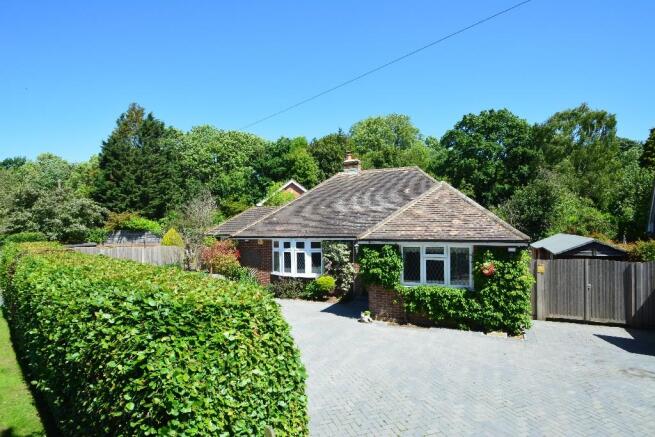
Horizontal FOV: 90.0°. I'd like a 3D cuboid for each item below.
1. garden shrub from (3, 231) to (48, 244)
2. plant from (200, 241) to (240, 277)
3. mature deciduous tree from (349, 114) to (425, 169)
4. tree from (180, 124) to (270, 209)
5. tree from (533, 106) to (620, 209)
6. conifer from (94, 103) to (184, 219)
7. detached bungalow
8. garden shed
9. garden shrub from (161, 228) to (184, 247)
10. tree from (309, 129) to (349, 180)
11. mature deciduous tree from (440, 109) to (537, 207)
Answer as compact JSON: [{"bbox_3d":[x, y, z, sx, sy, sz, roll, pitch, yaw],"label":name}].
[{"bbox_3d":[-21.203,1.991,22.939,3.229,2.300,2.400,0,-2,0],"label":"garden shrub"},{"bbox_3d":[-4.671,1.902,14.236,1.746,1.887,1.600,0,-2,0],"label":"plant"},{"bbox_3d":[7.384,-4.326,41.204,9.512,17.373,9.512,0,-2,0],"label":"mature deciduous tree"},{"bbox_3d":[-10.275,-2.712,33.134,8.663,13.508,8.663,0,-2,0],"label":"tree"},{"bbox_3d":[24.038,-3.584,31.667,8.269,15.134,8.269,0,-2,0],"label":"tree"},{"bbox_3d":[-16.929,-3.270,29.653,8.104,14.346,8.104,0,-2,0],"label":"conifer"},{"bbox_3d":[0.799,0.007,15.566,13.800,6.600,9.900,-1,-2,24],"label":"detached bungalow"},{"bbox_3d":[10.500,2.040,13.830,2.500,2.460,4.000,-1,-2,24],"label":"garden shed"},{"bbox_3d":[-9.936,1.951,20.939,1.538,2.622,1.538,0,-2,0],"label":"garden shrub"},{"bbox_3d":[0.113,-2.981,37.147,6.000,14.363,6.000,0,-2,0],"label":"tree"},{"bbox_3d":[15.235,-3.222,31.152,9.084,14.369,9.084,0,-2,0],"label":"mature deciduous tree"}]

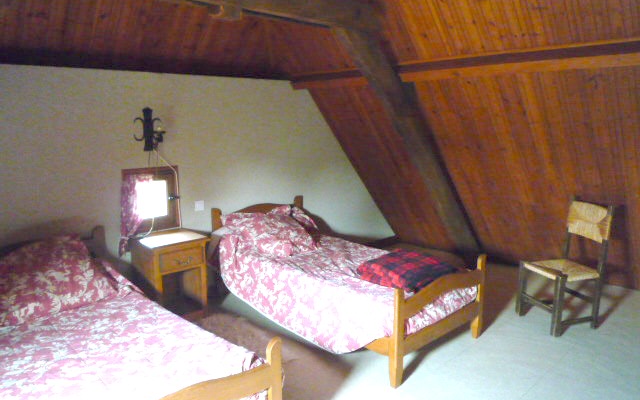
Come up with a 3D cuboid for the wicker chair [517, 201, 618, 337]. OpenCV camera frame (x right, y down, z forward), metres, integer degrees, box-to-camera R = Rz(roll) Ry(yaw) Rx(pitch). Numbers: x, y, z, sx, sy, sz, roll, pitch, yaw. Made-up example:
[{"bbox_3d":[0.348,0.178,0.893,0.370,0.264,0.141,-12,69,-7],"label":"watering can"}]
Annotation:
[{"bbox_3d":[1.814,0.475,3.431,0.441,0.924,0.403,-3,11,-18],"label":"wicker chair"}]

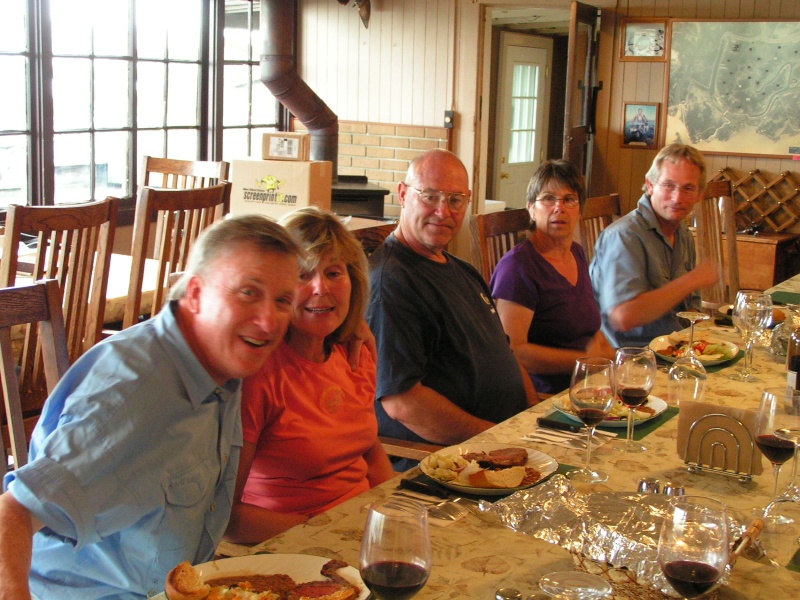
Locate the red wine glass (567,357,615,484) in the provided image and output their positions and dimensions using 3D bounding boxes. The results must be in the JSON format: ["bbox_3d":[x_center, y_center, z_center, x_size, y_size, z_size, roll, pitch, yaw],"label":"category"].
[{"bbox_3d":[0.366,0.228,2.470,0.088,0.225,0.088,2,10,0],"label":"red wine glass"}]

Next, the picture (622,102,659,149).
[{"bbox_3d":[1.426,-1.032,7.664,0.224,0.270,0.022,7,11,29],"label":"picture"}]

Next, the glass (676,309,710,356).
[{"bbox_3d":[0.706,0.141,3.139,0.090,0.211,0.090,7,11,30],"label":"glass"}]

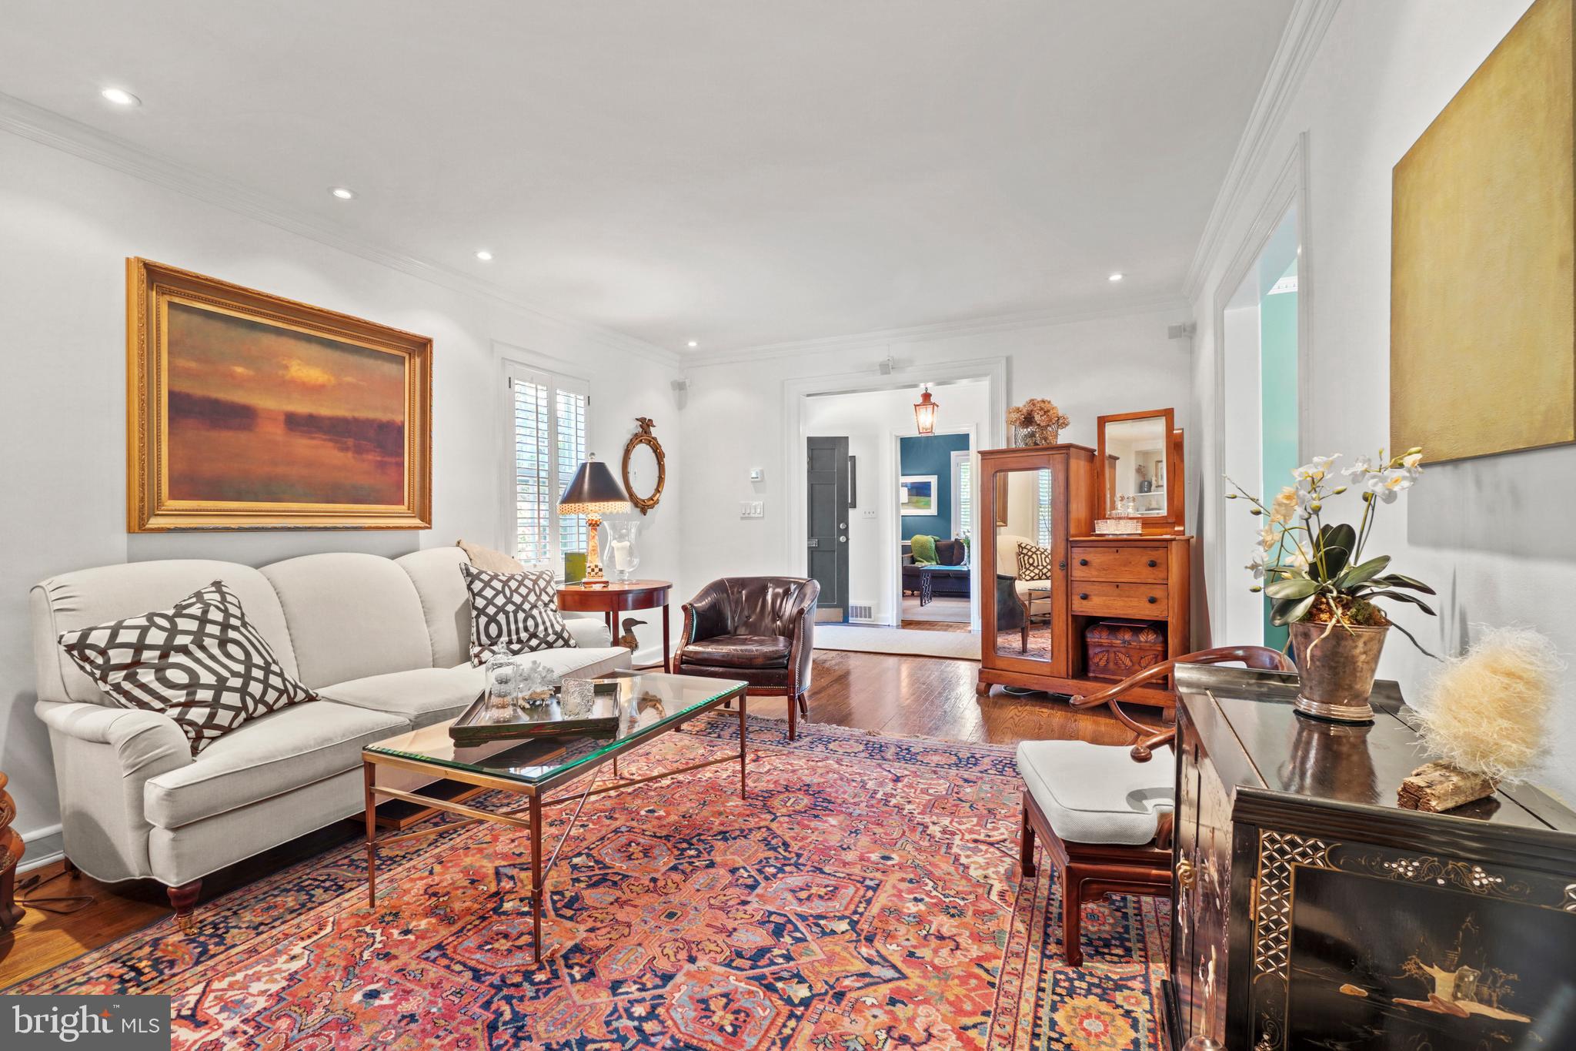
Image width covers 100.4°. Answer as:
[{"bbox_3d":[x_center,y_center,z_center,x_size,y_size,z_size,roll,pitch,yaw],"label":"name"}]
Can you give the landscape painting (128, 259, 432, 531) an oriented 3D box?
[{"bbox_3d":[-2.109,-0.471,2.891,0.090,0.993,1.159,0,1,25],"label":"landscape painting"}]

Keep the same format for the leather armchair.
[{"bbox_3d":[-0.221,0.699,3.714,0.694,0.784,0.650,0,0,13],"label":"leather armchair"}]

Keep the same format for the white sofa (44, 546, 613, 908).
[{"bbox_3d":[-1.615,0.615,2.719,0.941,0.977,1.904,0,1,25],"label":"white sofa"}]

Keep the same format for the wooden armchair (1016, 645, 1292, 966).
[{"bbox_3d":[1.017,0.715,1.830,0.616,0.773,0.510,0,0,4],"label":"wooden armchair"}]

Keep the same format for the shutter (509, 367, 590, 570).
[{"bbox_3d":[-1.521,-0.351,4.274,0.039,1.282,0.706,0,1,25],"label":"shutter"}]

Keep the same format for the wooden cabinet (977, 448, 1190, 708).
[{"bbox_3d":[1.788,0.303,4.024,1.081,1.557,0.482,0,1,41],"label":"wooden cabinet"}]

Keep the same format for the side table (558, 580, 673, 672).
[{"bbox_3d":[-1.108,0.739,4.194,0.745,0.702,0.745,0,1,25],"label":"side table"}]

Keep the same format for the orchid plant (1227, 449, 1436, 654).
[{"bbox_3d":[0.936,0.051,1.131,0.274,0.358,0.280,0,1,25],"label":"orchid plant"}]

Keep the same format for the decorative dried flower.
[{"bbox_3d":[1.586,-0.706,4.182,0.364,0.235,0.336,0,1,41],"label":"decorative dried flower"}]

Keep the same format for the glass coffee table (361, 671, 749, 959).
[{"bbox_3d":[-0.689,0.873,2.289,0.655,0.461,1.120,0,1,25],"label":"glass coffee table"}]

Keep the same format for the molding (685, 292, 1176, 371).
[{"bbox_3d":[0.770,-1.380,4.782,3.724,0.112,0.090,0,1,25],"label":"molding"}]

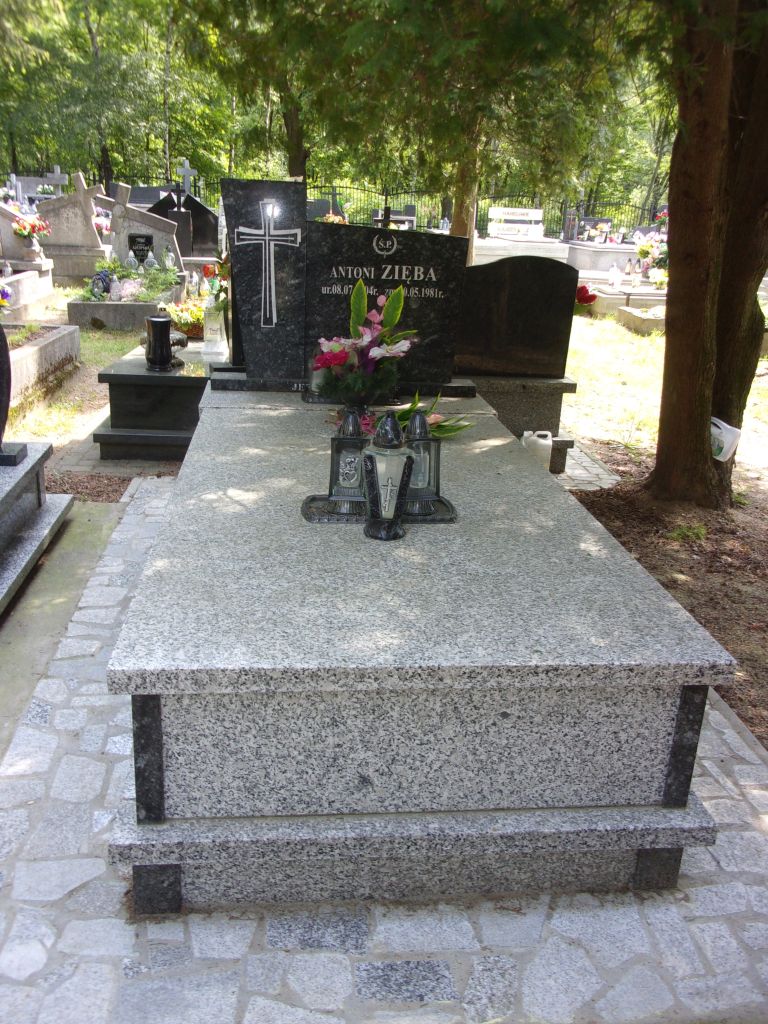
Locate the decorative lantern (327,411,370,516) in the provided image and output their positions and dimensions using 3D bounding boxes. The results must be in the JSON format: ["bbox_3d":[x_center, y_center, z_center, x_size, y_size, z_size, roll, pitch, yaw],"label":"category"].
[{"bbox_3d":[-0.096,-0.143,2.323,0.117,0.290,0.117,1,21,-8],"label":"decorative lantern"}]

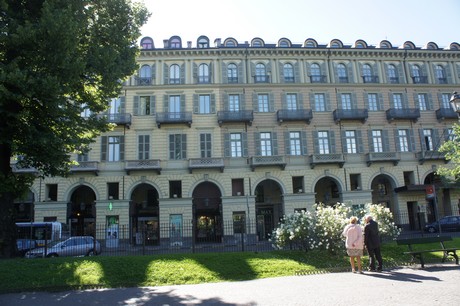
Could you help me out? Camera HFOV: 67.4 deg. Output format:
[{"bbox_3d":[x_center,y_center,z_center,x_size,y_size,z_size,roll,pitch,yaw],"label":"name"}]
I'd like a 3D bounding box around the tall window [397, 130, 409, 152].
[{"bbox_3d":[17.139,-1.137,34.352,1.164,2.238,0.250,-2,-12,-5],"label":"tall window"}]

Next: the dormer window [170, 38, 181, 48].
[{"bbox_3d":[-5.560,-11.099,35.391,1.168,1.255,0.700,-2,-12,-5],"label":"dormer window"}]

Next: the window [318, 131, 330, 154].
[{"bbox_3d":[9.950,-1.058,36.292,1.220,2.600,0.220,-2,-12,-4],"label":"window"}]

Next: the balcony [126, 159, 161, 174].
[{"bbox_3d":[-8.508,1.328,33.902,3.500,1.270,1.000,-2,-12,-4],"label":"balcony"}]

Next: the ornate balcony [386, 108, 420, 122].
[{"bbox_3d":[18.288,-3.808,36.354,3.300,1.206,0.900,-2,-11,-5],"label":"ornate balcony"}]

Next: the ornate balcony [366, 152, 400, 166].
[{"bbox_3d":[16.096,0.708,36.195,3.100,1.280,0.950,-2,-11,-5],"label":"ornate balcony"}]

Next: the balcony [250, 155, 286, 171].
[{"bbox_3d":[3.826,1.105,34.151,3.400,1.365,1.050,-2,-11,-5],"label":"balcony"}]

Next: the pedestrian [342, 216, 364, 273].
[{"bbox_3d":[3.602,2.659,9.973,0.550,1.580,0.380,-5,-11,11],"label":"pedestrian"}]

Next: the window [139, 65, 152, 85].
[{"bbox_3d":[-9.493,-8.819,38.725,1.500,2.500,0.250,-2,-13,-5],"label":"window"}]

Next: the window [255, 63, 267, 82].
[{"bbox_3d":[3.348,-8.728,37.659,1.150,2.310,0.250,-2,-11,-5],"label":"window"}]

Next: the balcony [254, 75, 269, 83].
[{"bbox_3d":[3.364,-7.659,36.171,1.505,0.834,0.500,-2,-11,-5],"label":"balcony"}]

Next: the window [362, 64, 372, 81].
[{"bbox_3d":[15.002,-8.624,37.391,1.100,2.150,0.250,-2,-12,-4],"label":"window"}]

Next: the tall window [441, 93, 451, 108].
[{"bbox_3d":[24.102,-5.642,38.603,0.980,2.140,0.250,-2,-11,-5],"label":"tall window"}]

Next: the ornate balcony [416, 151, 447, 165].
[{"bbox_3d":[20.923,0.513,35.354,3.350,1.500,0.900,-2,-12,-4],"label":"ornate balcony"}]

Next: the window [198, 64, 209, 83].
[{"bbox_3d":[-2.598,-7.798,34.106,1.032,2.038,0.250,-2,-12,-5],"label":"window"}]

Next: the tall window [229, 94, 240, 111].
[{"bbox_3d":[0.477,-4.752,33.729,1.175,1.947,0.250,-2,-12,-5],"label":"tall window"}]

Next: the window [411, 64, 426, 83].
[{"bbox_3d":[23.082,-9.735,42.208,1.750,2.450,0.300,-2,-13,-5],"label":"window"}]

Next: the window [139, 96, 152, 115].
[{"bbox_3d":[-8.805,-4.903,36.018,1.260,1.990,0.250,-2,-11,-5],"label":"window"}]

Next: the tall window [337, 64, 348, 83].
[{"bbox_3d":[12.482,-8.829,38.161,1.200,2.400,0.220,-2,-12,-4],"label":"tall window"}]

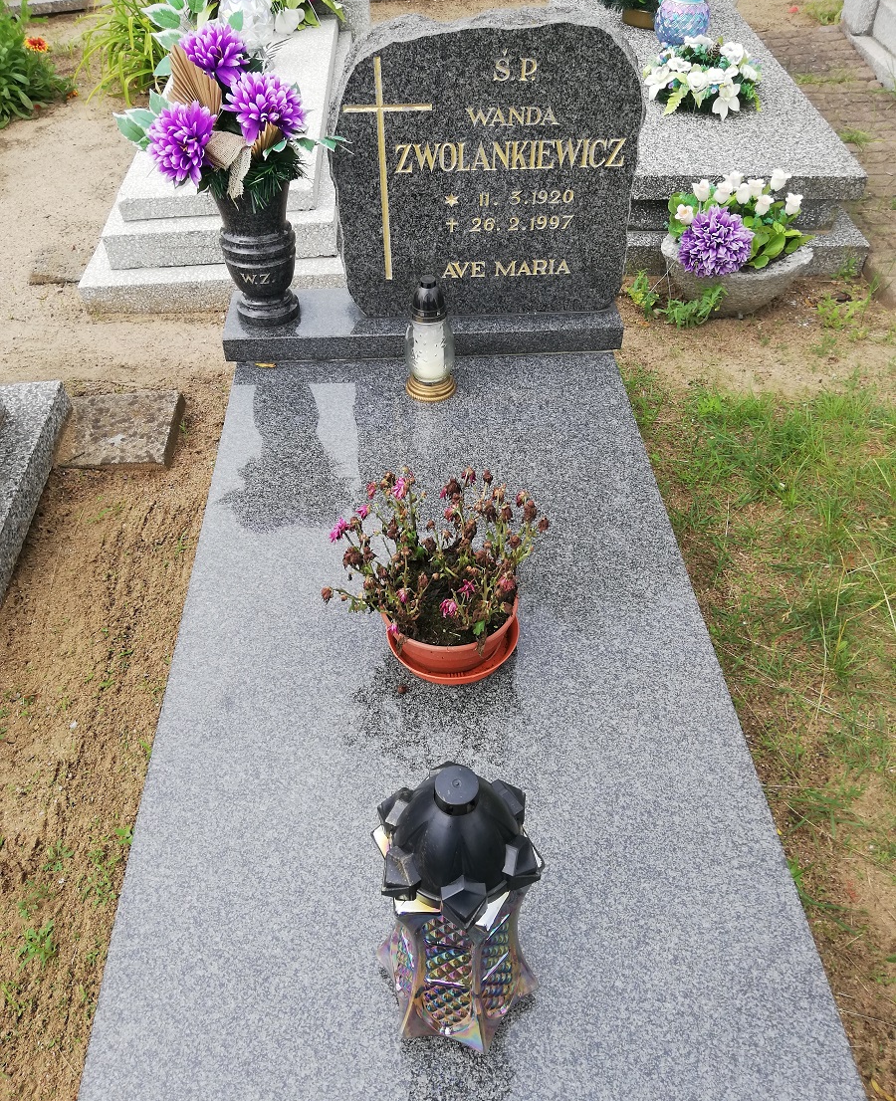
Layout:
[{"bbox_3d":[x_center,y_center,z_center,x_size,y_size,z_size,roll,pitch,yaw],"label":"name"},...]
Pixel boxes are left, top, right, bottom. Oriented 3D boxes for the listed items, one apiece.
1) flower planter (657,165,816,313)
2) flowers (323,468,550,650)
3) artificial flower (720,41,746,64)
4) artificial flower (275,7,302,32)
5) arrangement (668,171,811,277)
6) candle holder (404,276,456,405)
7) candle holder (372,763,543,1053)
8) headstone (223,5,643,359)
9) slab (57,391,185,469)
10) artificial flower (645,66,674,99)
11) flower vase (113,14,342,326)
[{"bbox_3d":[0.756,-0.800,2.450,0.392,0.307,0.244,-2,43,-2],"label":"flower planter"},{"bbox_3d":[-0.020,0.004,1.432,0.335,0.190,0.260,-2,43,-2],"label":"flowers"},{"bbox_3d":[1.071,-1.877,3.509,0.090,0.070,0.065,11,44,11],"label":"artificial flower"},{"bbox_3d":[-0.709,-2.351,4.133,0.120,0.100,0.070,-6,44,-6],"label":"artificial flower"},{"bbox_3d":[0.756,-0.828,2.394,0.366,0.191,0.212,-2,43,-2],"label":"arrangement"},{"bbox_3d":[-0.037,-0.420,1.821,0.103,0.243,0.103,-2,43,-2],"label":"candle holder"},{"bbox_3d":[0.010,0.334,0.920,0.182,0.375,0.168,8,44,8],"label":"candle holder"},{"bbox_3d":[-0.053,-0.715,1.861,0.844,0.618,0.217,-2,43,-2],"label":"headstone"},{"bbox_3d":[-0.854,-0.287,2.396,0.300,0.060,0.325,-4,43,-4],"label":"slab"},{"bbox_3d":[0.754,-1.670,3.323,0.095,0.090,0.090,24,49,24],"label":"artificial flower"},{"bbox_3d":[-0.422,-0.697,1.813,0.435,0.562,0.318,-2,43,-2],"label":"flower vase"}]

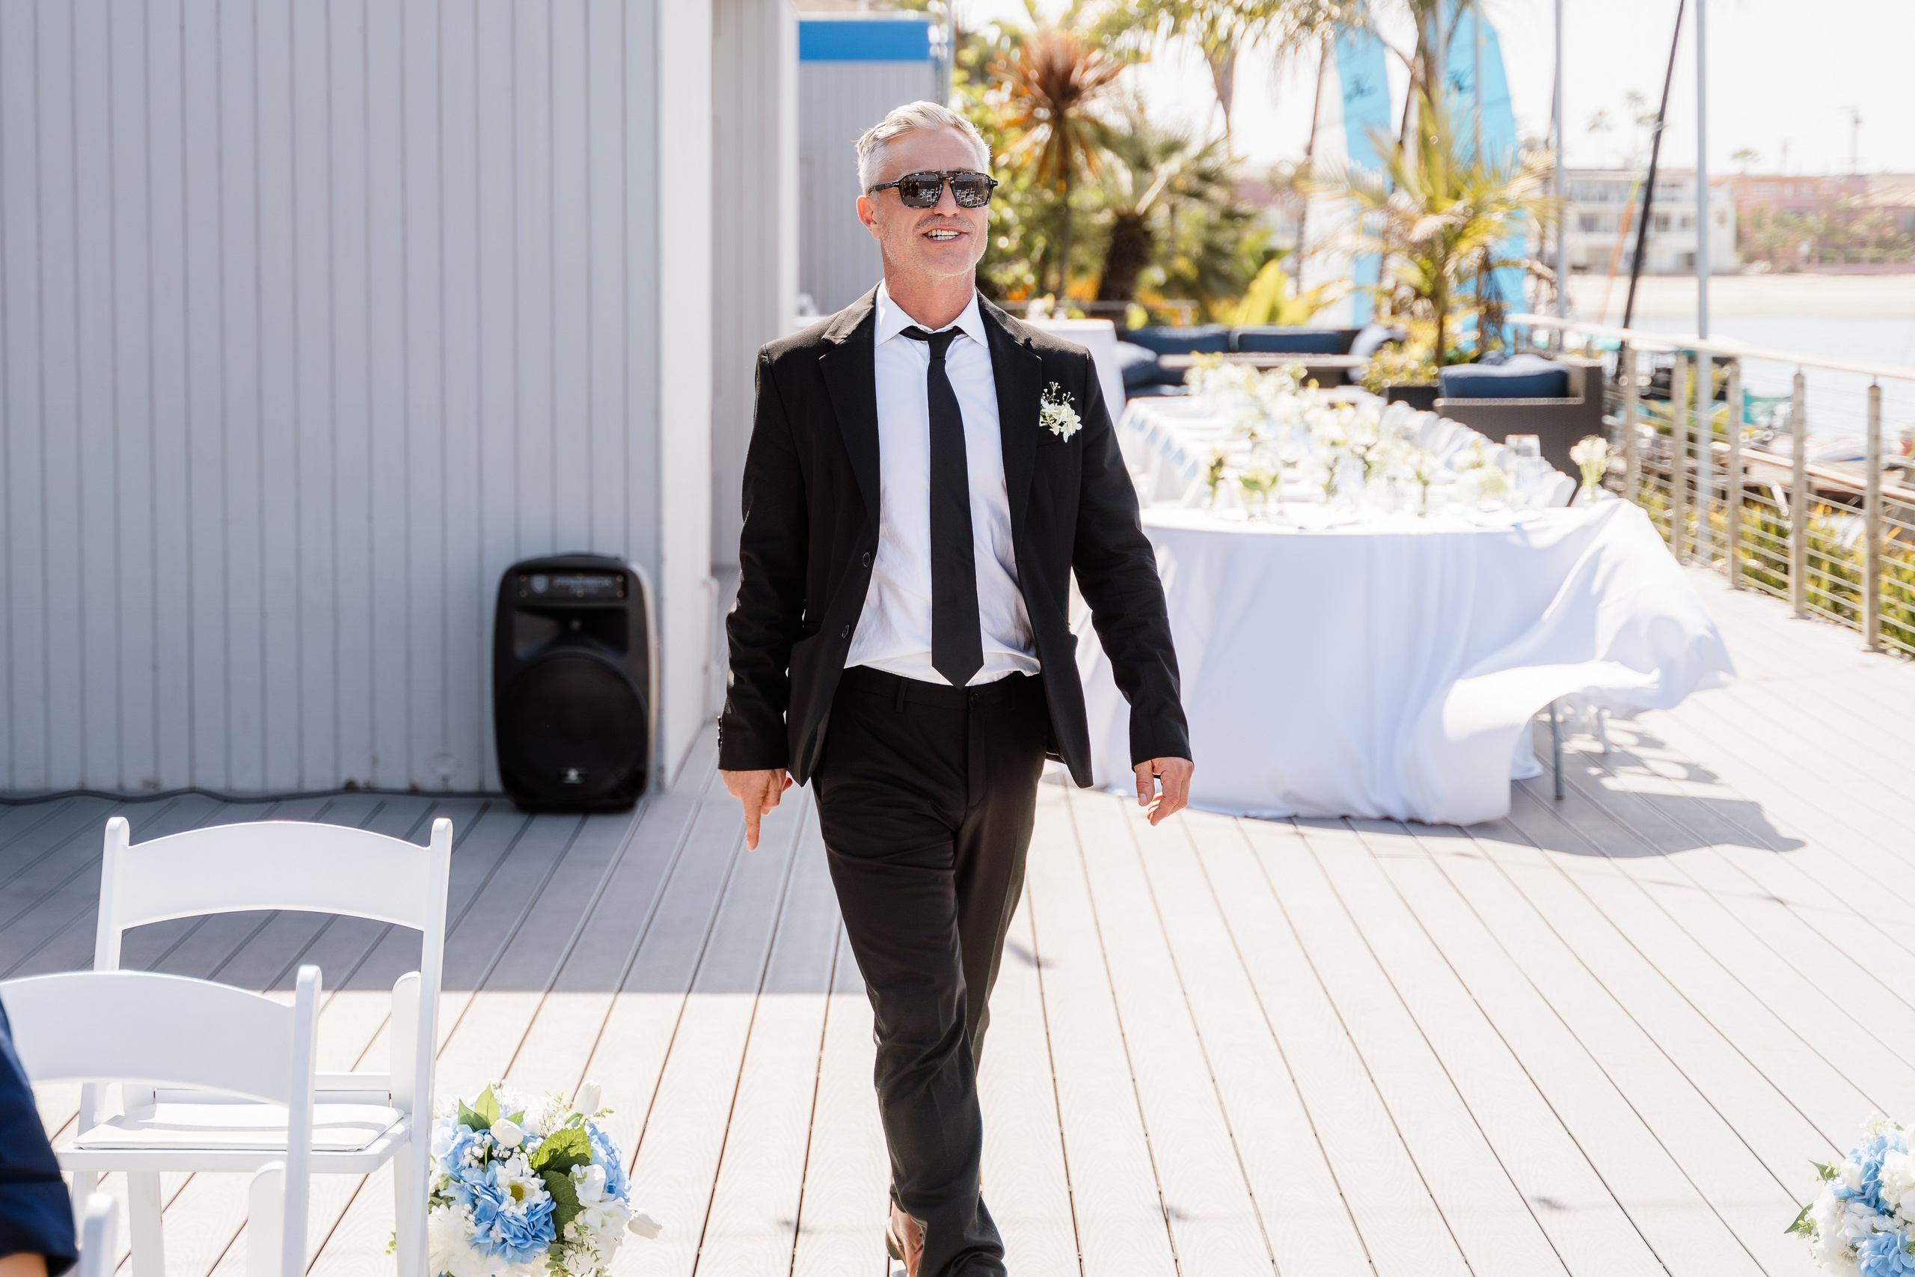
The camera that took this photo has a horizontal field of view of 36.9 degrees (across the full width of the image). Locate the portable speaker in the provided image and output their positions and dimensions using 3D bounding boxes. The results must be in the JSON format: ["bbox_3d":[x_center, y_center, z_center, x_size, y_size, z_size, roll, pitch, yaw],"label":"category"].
[{"bbox_3d":[-1.016,0.109,7.694,0.420,0.665,0.350,1,8,0],"label":"portable speaker"}]

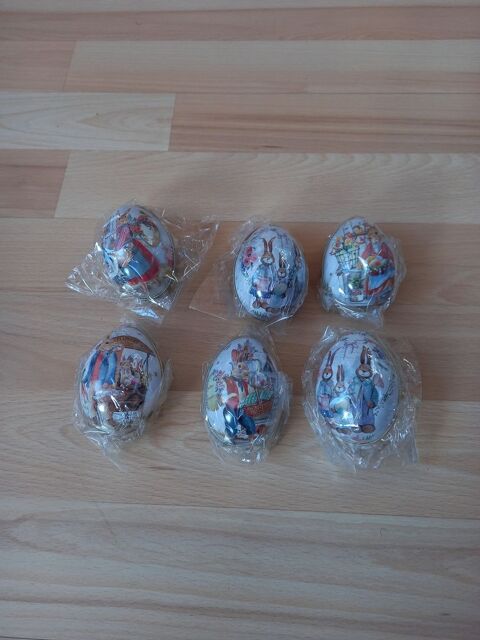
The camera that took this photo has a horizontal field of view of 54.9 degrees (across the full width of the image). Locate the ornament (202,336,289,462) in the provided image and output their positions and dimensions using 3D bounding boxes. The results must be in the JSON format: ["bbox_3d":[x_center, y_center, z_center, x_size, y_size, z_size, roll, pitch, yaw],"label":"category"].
[{"bbox_3d":[0.004,0.040,0.270,0.053,0.049,0.081,0,66,2],"label":"ornament"}]

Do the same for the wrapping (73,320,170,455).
[{"bbox_3d":[-0.072,0.037,0.274,0.054,0.049,0.080,3,66,3],"label":"wrapping"}]

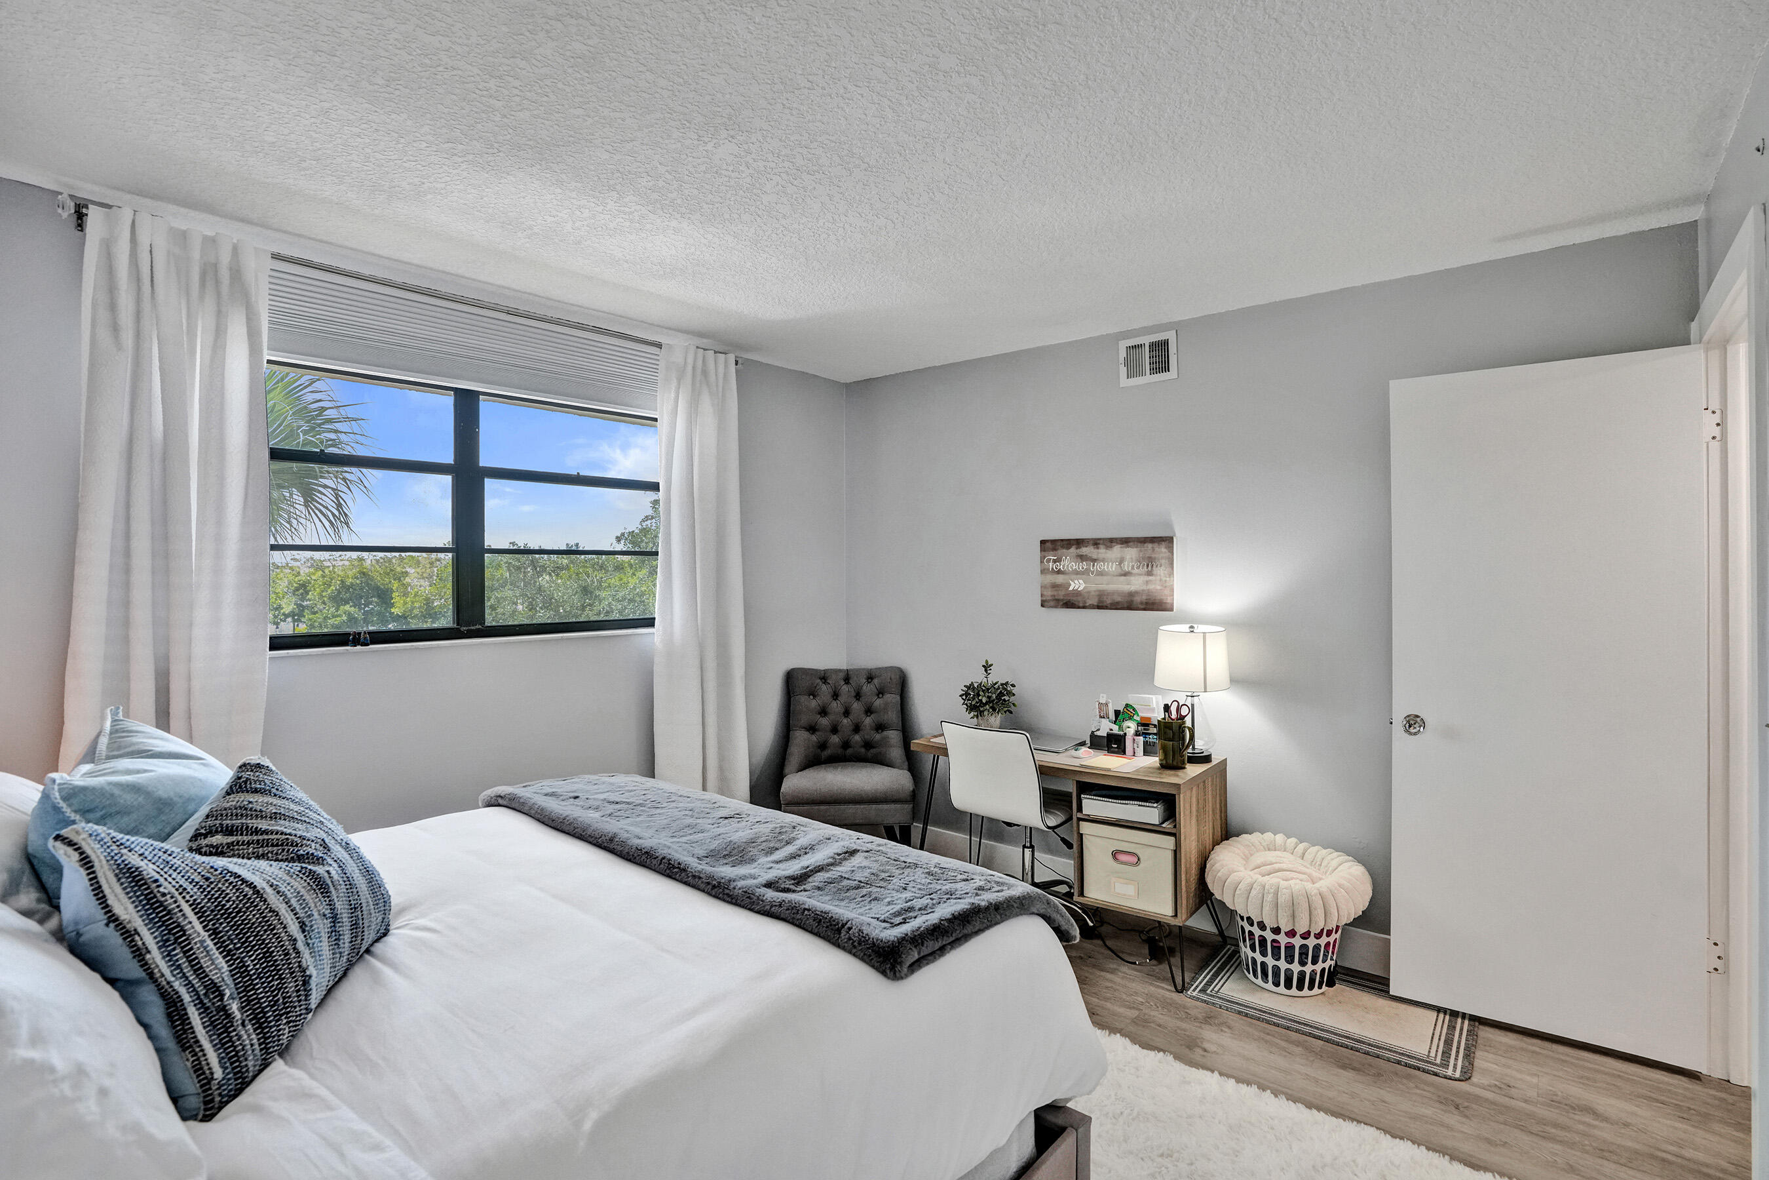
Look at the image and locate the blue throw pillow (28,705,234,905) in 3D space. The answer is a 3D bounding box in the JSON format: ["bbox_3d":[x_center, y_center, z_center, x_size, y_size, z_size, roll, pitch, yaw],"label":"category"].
[{"bbox_3d":[-1.376,0.472,1.491,0.170,0.440,0.450,-41,23,-29],"label":"blue throw pillow"}]

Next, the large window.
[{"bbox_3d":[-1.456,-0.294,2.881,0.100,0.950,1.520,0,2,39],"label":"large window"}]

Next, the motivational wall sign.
[{"bbox_3d":[0.930,-0.067,3.330,0.595,0.300,0.028,0,2,39],"label":"motivational wall sign"}]

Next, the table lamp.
[{"bbox_3d":[1.169,0.388,2.980,0.275,0.513,0.275,0,2,39],"label":"table lamp"}]

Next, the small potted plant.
[{"bbox_3d":[0.469,0.478,3.562,0.260,0.333,0.260,-1,1,0],"label":"small potted plant"}]

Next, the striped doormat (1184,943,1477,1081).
[{"bbox_3d":[1.458,1.354,2.588,0.775,0.010,0.455,0,2,39],"label":"striped doormat"}]

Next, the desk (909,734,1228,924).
[{"bbox_3d":[0.710,1.004,3.191,1.145,0.710,0.475,0,2,39],"label":"desk"}]

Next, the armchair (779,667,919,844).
[{"bbox_3d":[-0.158,0.883,3.721,0.590,0.960,0.640,-1,1,-2],"label":"armchair"}]

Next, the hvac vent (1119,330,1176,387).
[{"bbox_3d":[1.066,-0.938,3.188,0.235,0.190,0.022,0,2,39],"label":"hvac vent"}]

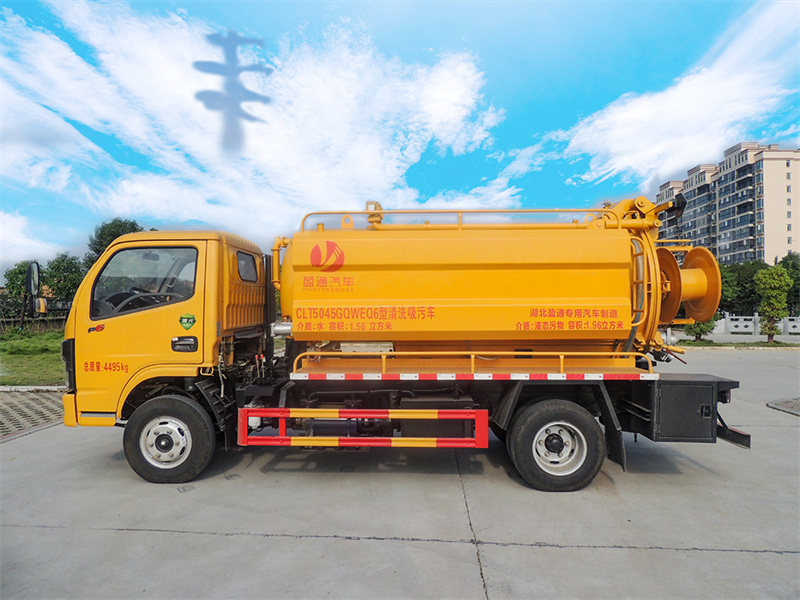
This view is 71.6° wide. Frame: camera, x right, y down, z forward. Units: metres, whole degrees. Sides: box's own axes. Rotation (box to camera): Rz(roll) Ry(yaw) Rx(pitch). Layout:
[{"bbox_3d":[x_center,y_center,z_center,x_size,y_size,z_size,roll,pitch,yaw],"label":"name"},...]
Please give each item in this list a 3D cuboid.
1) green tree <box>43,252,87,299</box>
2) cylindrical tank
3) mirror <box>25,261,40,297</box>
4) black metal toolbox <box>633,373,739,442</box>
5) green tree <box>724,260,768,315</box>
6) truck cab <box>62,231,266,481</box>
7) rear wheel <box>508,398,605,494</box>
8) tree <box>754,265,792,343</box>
[{"bbox_3d":[-15.031,-0.428,25.009,2.200,3.430,2.200,0,-1,0],"label":"green tree"},{"bbox_3d":[0.900,-0.226,5.484,3.950,1.420,1.800,0,-1,2],"label":"cylindrical tank"},{"bbox_3d":[-2.970,-0.171,4.483,0.100,0.290,0.170,0,-1,2],"label":"mirror"},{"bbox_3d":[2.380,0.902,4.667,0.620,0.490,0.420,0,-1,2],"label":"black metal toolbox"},{"bbox_3d":[23.737,-0.274,38.009,3.200,4.860,3.200,0,-1,0],"label":"green tree"},{"bbox_3d":[-2.180,0.485,5.543,1.550,2.150,1.850,0,-1,2],"label":"truck cab"},{"bbox_3d":[1.325,1.191,4.602,0.770,0.770,0.240,0,-1,2],"label":"rear wheel"},{"bbox_3d":[14.813,0.139,22.000,1.500,3.090,1.500,0,-1,0],"label":"tree"}]

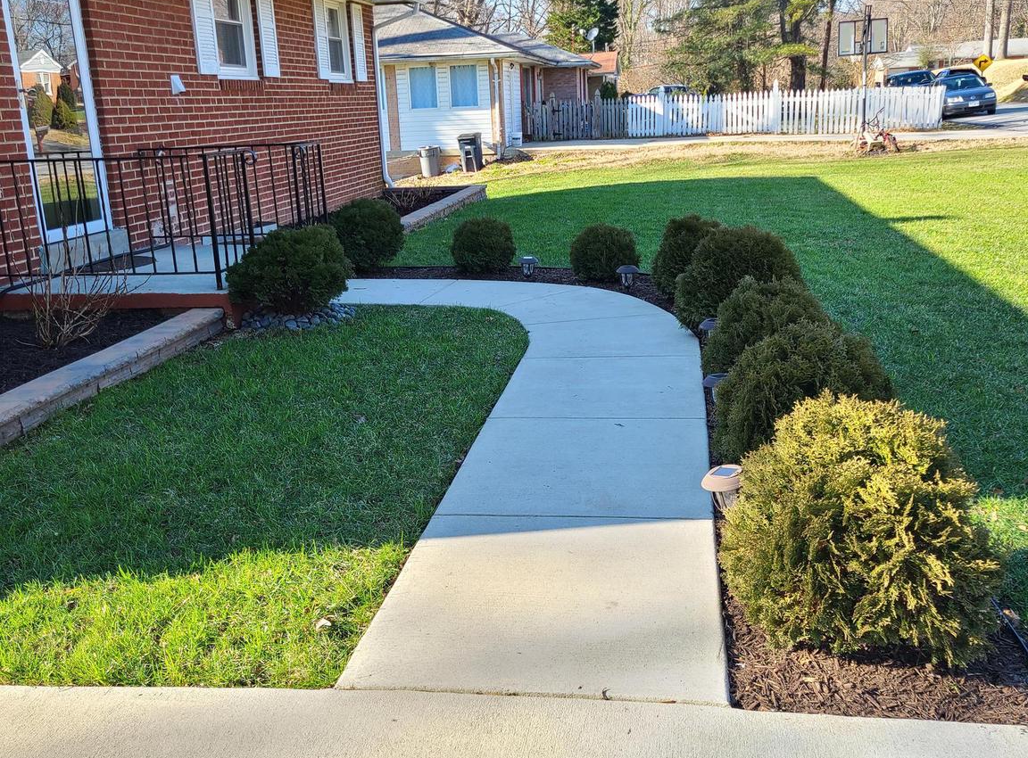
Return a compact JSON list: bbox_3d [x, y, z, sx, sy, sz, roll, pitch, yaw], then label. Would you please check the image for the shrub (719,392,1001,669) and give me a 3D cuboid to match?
[{"bbox_3d":[0.822,0.352,2.490,0.635,0.615,0.635,0,15,9],"label":"shrub"}]

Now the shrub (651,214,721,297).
[{"bbox_3d":[1.190,-0.830,6.820,0.580,0.530,0.580,0,15,9],"label":"shrub"}]

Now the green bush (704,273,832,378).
[{"bbox_3d":[1.240,-0.256,4.915,0.690,0.480,0.690,0,15,9],"label":"green bush"}]

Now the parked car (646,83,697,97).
[{"bbox_3d":[7.906,-14.151,52.194,4.600,1.500,1.800,0,15,9],"label":"parked car"}]

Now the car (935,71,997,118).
[{"bbox_3d":[16.300,-10.380,37.800,1.750,1.460,4.600,0,15,10],"label":"car"}]

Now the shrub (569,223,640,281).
[{"bbox_3d":[0.670,-0.957,7.660,0.530,0.420,0.530,0,15,9],"label":"shrub"}]

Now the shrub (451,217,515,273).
[{"bbox_3d":[-0.233,-1.000,7.650,0.475,0.410,0.475,0,15,9],"label":"shrub"}]

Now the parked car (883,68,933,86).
[{"bbox_3d":[17.068,-12.510,44.385,1.800,1.500,4.600,0,15,9],"label":"parked car"}]

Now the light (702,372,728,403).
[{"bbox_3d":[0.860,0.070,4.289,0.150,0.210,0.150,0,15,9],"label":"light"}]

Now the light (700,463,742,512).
[{"bbox_3d":[0.668,0.371,3.255,0.147,0.180,0.147,0,15,9],"label":"light"}]

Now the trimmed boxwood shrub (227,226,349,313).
[{"bbox_3d":[-1.521,-0.741,6.814,0.820,0.570,0.800,0,15,9],"label":"trimmed boxwood shrub"}]

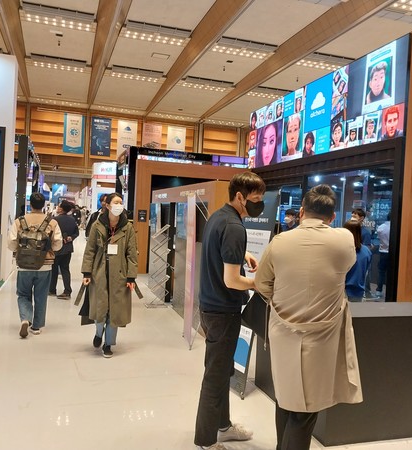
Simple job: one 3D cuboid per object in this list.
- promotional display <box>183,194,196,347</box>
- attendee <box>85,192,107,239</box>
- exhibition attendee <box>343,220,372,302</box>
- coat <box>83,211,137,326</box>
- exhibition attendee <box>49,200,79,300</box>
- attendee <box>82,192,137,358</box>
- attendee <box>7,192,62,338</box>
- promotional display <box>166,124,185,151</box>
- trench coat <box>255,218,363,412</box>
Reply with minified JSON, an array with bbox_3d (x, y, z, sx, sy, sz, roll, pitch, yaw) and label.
[{"bbox_3d":[-0.194,0.528,5.413,0.070,1.730,0.580,3,1,-12],"label":"promotional display"},{"bbox_3d":[-1.437,0.443,6.313,0.520,1.740,0.400,2,1,-18],"label":"attendee"},{"bbox_3d":[1.512,0.717,4.715,0.430,1.550,0.320,3,1,-14],"label":"exhibition attendee"},{"bbox_3d":[-1.027,0.453,4.842,0.600,1.180,0.420,3,1,-13],"label":"coat"},{"bbox_3d":[-2.455,0.404,7.714,0.520,1.660,0.380,2,1,-27],"label":"exhibition attendee"},{"bbox_3d":[-1.032,0.522,4.853,0.590,1.680,0.500,3,1,-13],"label":"attendee"},{"bbox_3d":[-2.060,0.454,5.433,0.640,1.690,0.600,2,1,-19],"label":"attendee"},{"bbox_3d":[-2.814,-7.362,42.000,1.770,3.730,0.060,2,1,-18],"label":"promotional display"},{"bbox_3d":[0.606,0.507,2.711,0.590,1.080,0.460,3,1,5],"label":"trench coat"}]

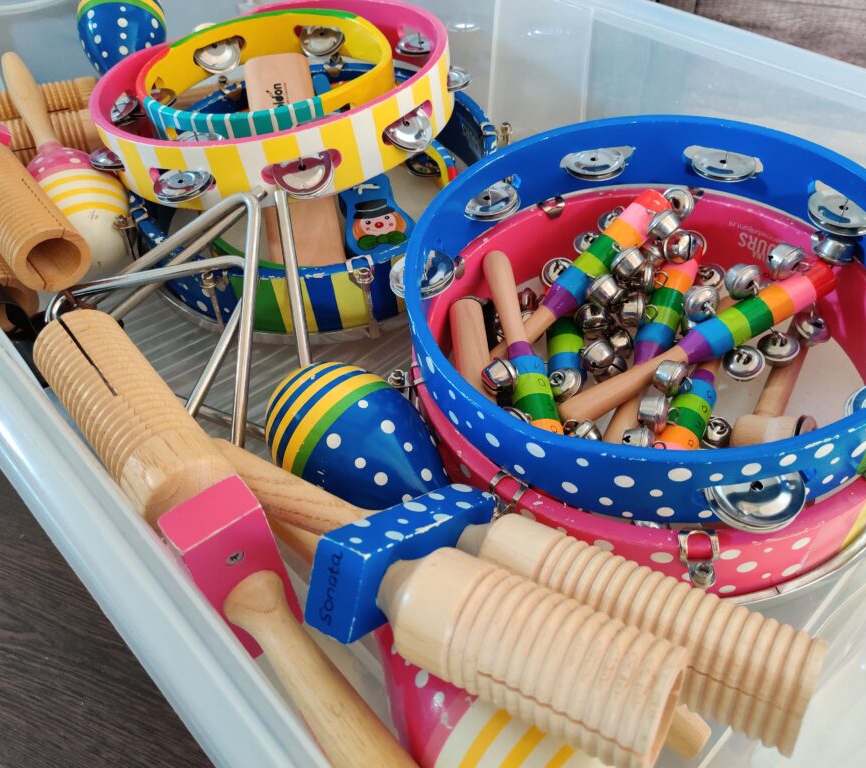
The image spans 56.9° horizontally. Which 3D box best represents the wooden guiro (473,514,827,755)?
[{"bbox_3d":[0.075,0.088,0.297,0.123,0.040,0.040,19,53,28],"label":"wooden guiro"}]

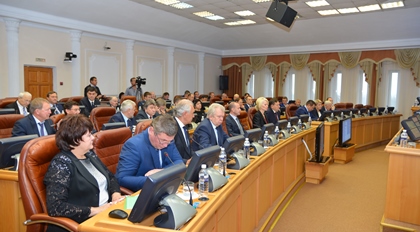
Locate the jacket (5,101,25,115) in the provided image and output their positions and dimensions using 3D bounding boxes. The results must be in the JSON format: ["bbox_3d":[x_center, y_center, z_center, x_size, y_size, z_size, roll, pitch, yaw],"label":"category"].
[{"bbox_3d":[-3.186,0.075,5.200,0.380,0.620,0.500,4,5,32],"label":"jacket"}]

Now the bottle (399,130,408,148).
[{"bbox_3d":[1.972,0.254,3.210,0.067,0.220,0.067,5,6,35],"label":"bottle"}]

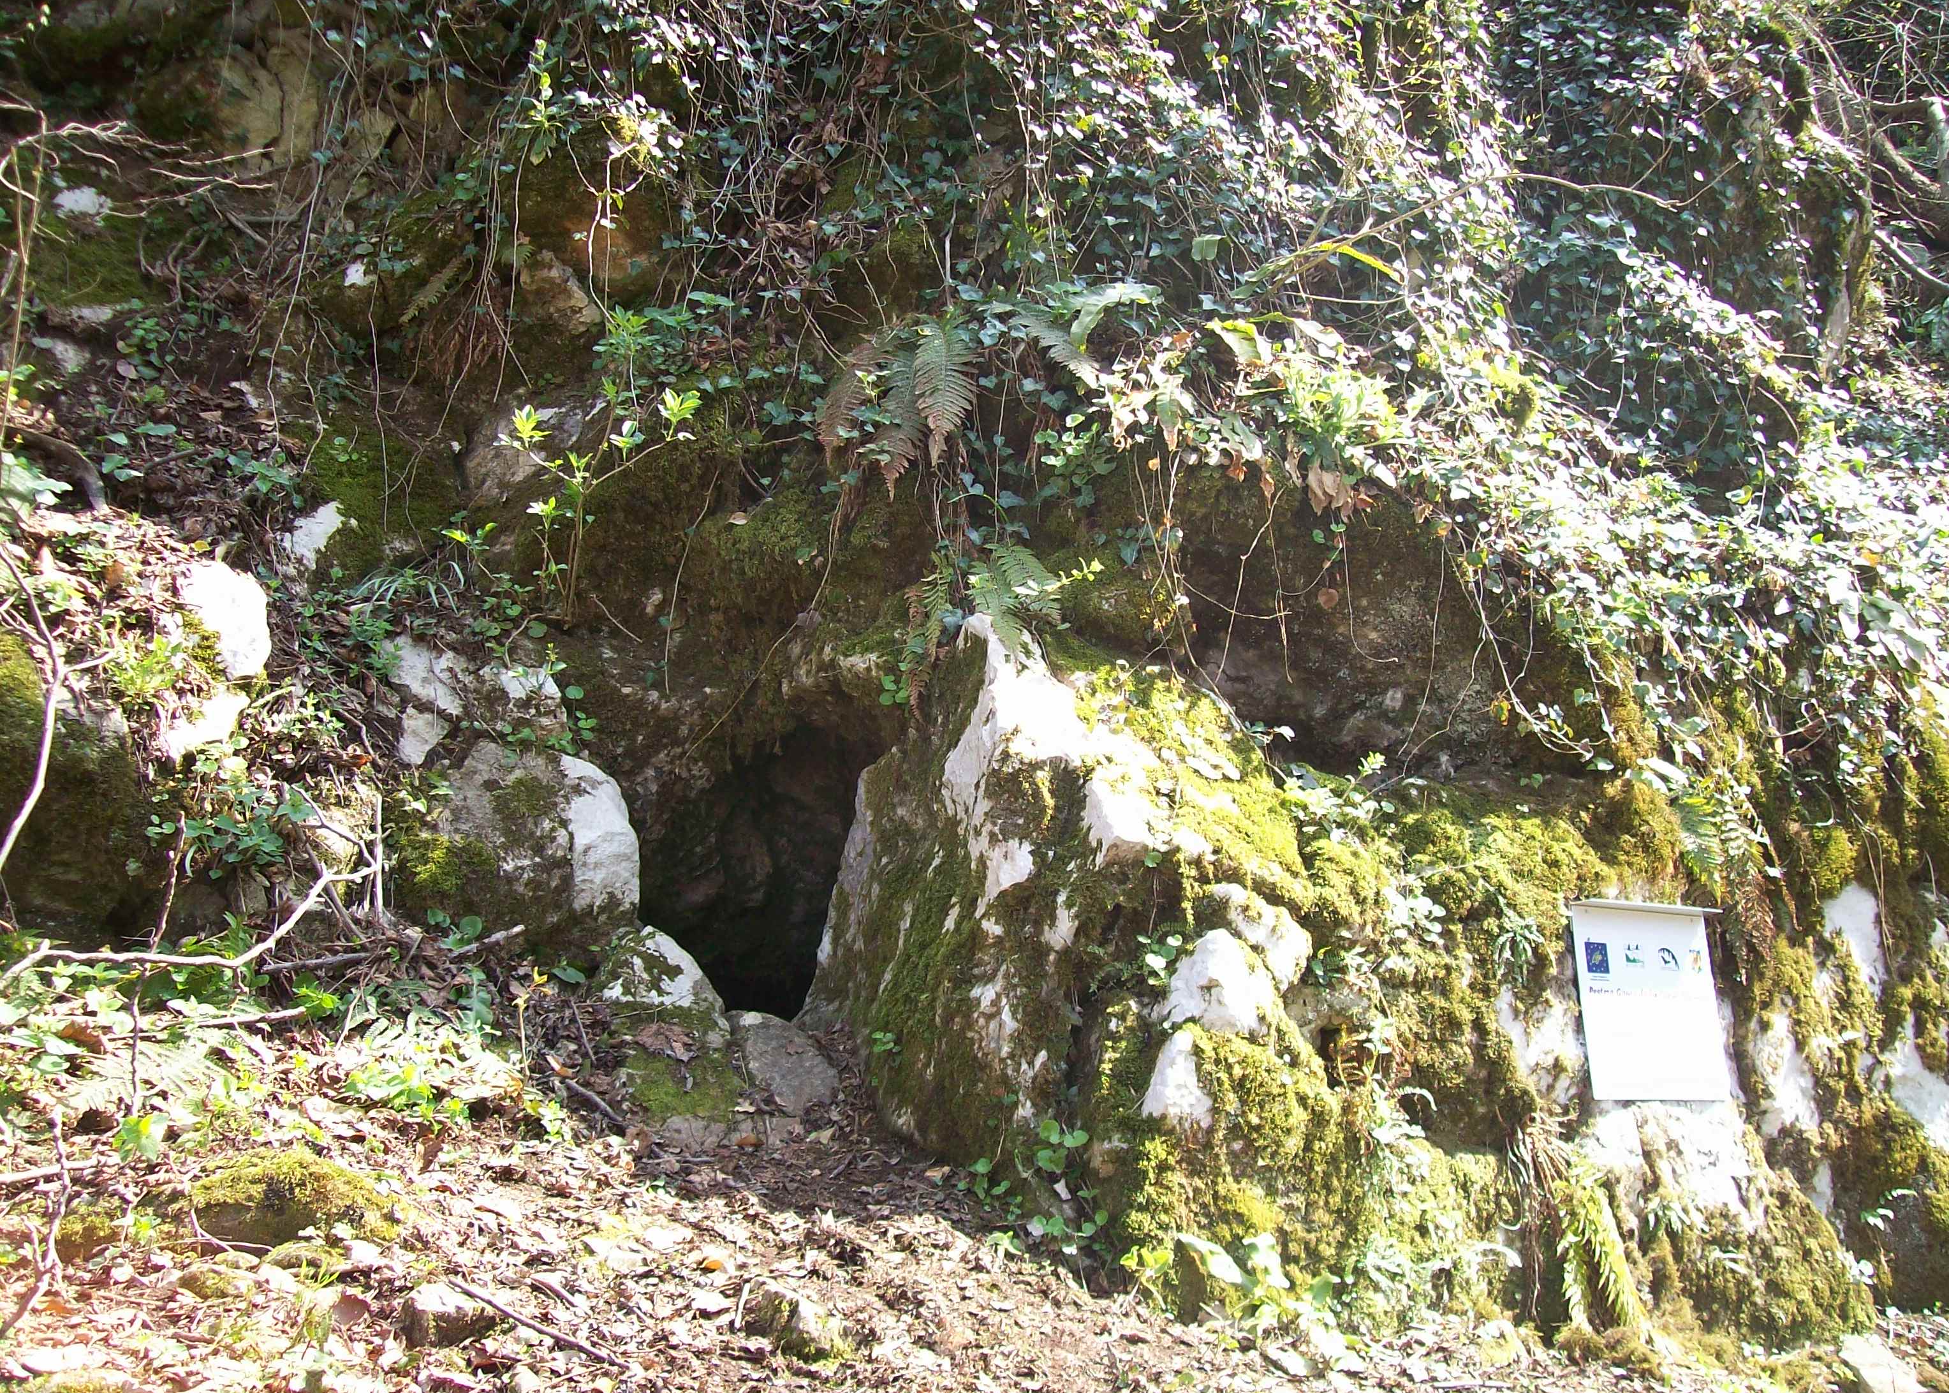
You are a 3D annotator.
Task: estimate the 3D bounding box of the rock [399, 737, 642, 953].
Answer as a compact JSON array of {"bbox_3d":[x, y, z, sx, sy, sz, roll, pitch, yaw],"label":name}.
[{"bbox_3d":[-1.170,0.393,5.200,0.580,0.540,0.480,-1,2,-15],"label":"rock"}]

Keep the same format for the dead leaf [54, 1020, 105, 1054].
[{"bbox_3d":[-2.030,0.772,4.600,0.120,0.050,0.085,0,2,0],"label":"dead leaf"}]

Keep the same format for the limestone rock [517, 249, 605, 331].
[{"bbox_3d":[-1.183,-1.165,5.800,0.250,0.240,0.190,-1,2,-15],"label":"limestone rock"}]

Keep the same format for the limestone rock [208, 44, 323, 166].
[{"bbox_3d":[-2.378,-1.985,6.800,0.398,0.406,0.320,0,-2,0],"label":"limestone rock"}]

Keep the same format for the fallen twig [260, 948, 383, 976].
[{"bbox_3d":[-1.577,0.642,4.900,0.310,0.035,0.035,-9,0,0],"label":"fallen twig"}]

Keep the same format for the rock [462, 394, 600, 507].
[{"bbox_3d":[-1.222,-0.675,5.600,0.400,0.310,0.280,0,2,-10],"label":"rock"}]

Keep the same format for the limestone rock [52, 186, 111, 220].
[{"bbox_3d":[-2.732,-1.511,6.200,0.175,0.105,0.130,0,2,-10],"label":"limestone rock"}]

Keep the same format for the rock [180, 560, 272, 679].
[{"bbox_3d":[-1.883,-0.193,5.100,0.230,0.290,0.240,0,-2,0],"label":"rock"}]

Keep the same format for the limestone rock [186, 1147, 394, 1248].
[{"bbox_3d":[-1.452,1.064,4.300,0.426,0.175,0.300,0,-2,0],"label":"limestone rock"}]

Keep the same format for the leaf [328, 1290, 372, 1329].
[{"bbox_3d":[-1.215,1.194,3.950,0.089,0.062,0.050,0,-2,0],"label":"leaf"}]

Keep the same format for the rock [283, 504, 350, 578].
[{"bbox_3d":[-1.898,-0.450,5.850,0.198,0.213,0.180,0,-2,0],"label":"rock"}]

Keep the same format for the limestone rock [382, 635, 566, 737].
[{"bbox_3d":[-1.384,-0.029,5.600,0.509,0.268,0.340,0,-2,0],"label":"limestone rock"}]

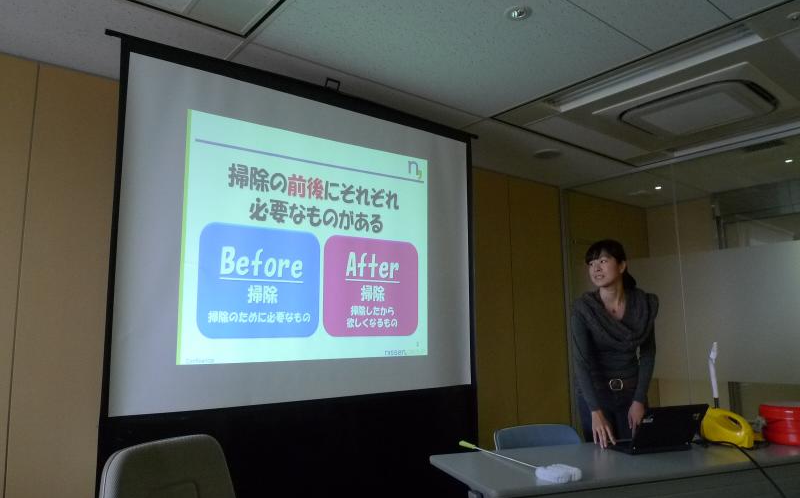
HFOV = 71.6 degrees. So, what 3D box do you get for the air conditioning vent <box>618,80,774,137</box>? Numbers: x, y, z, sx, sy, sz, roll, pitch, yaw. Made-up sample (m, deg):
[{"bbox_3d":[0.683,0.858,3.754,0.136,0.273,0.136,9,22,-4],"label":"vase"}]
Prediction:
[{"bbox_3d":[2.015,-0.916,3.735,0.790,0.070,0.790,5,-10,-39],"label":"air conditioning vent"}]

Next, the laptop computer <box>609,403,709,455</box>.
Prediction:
[{"bbox_3d":[1.053,0.736,2.309,0.275,0.200,0.321,1,-8,-13],"label":"laptop computer"}]

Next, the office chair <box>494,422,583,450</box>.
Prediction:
[{"bbox_3d":[0.700,1.161,2.298,0.520,0.764,0.560,1,-8,-13],"label":"office chair"}]

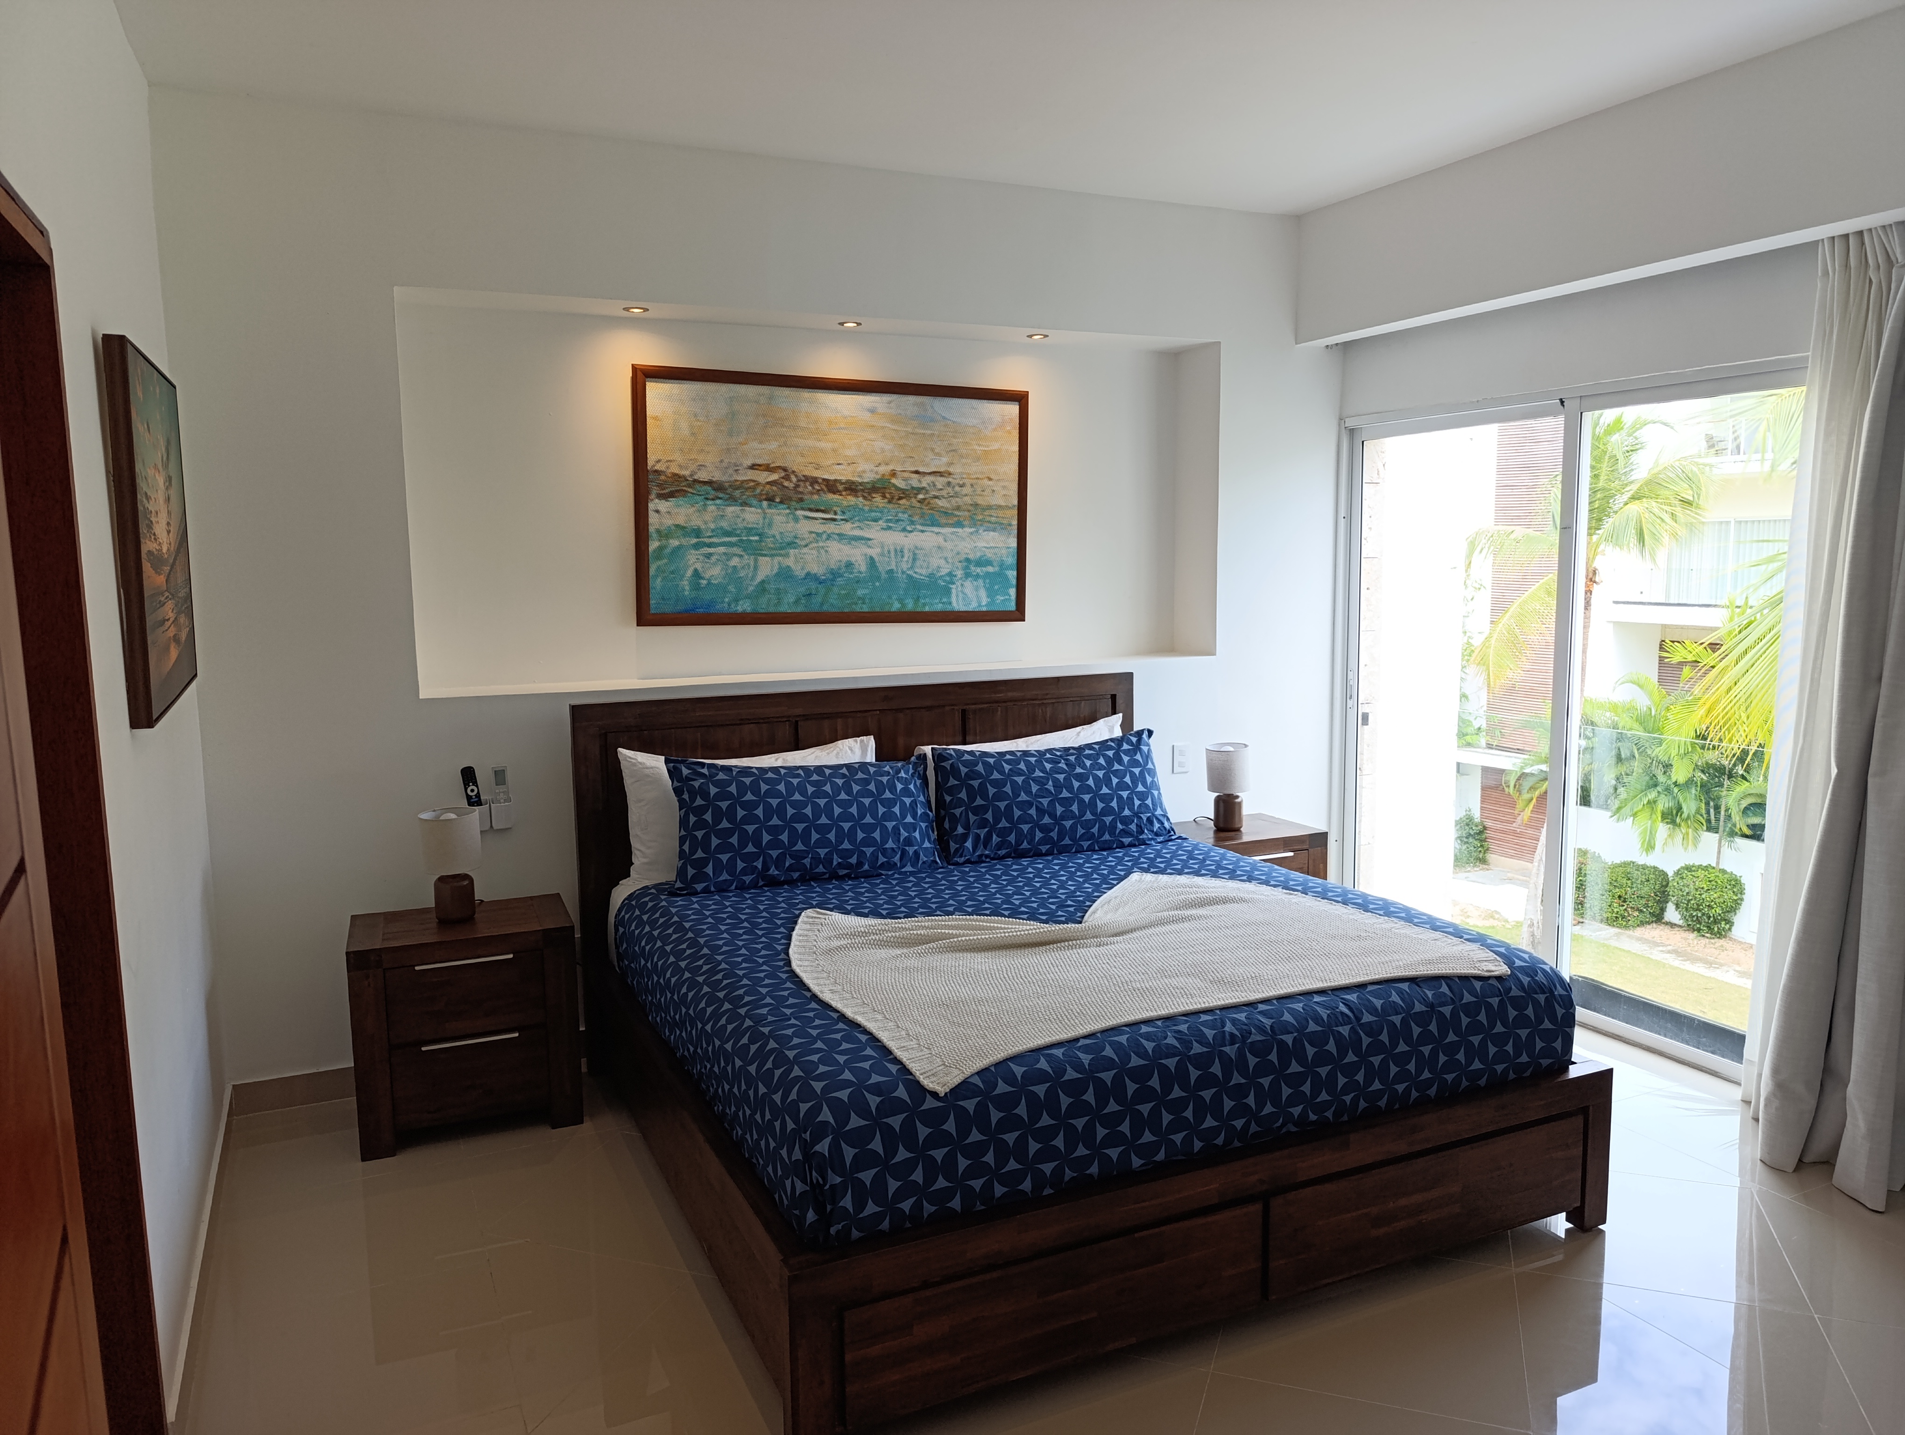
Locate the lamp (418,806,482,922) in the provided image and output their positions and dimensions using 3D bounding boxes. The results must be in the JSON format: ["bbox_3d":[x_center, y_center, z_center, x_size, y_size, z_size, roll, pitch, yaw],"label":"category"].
[{"bbox_3d":[-1.487,0.442,3.772,0.168,0.319,0.168,-4,8,-24],"label":"lamp"}]

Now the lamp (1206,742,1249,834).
[{"bbox_3d":[1.058,0.272,4.858,0.164,0.319,0.164,-1,8,0],"label":"lamp"}]

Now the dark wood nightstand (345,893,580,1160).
[{"bbox_3d":[-1.454,0.904,3.801,0.600,0.604,0.396,-4,8,-23],"label":"dark wood nightstand"}]

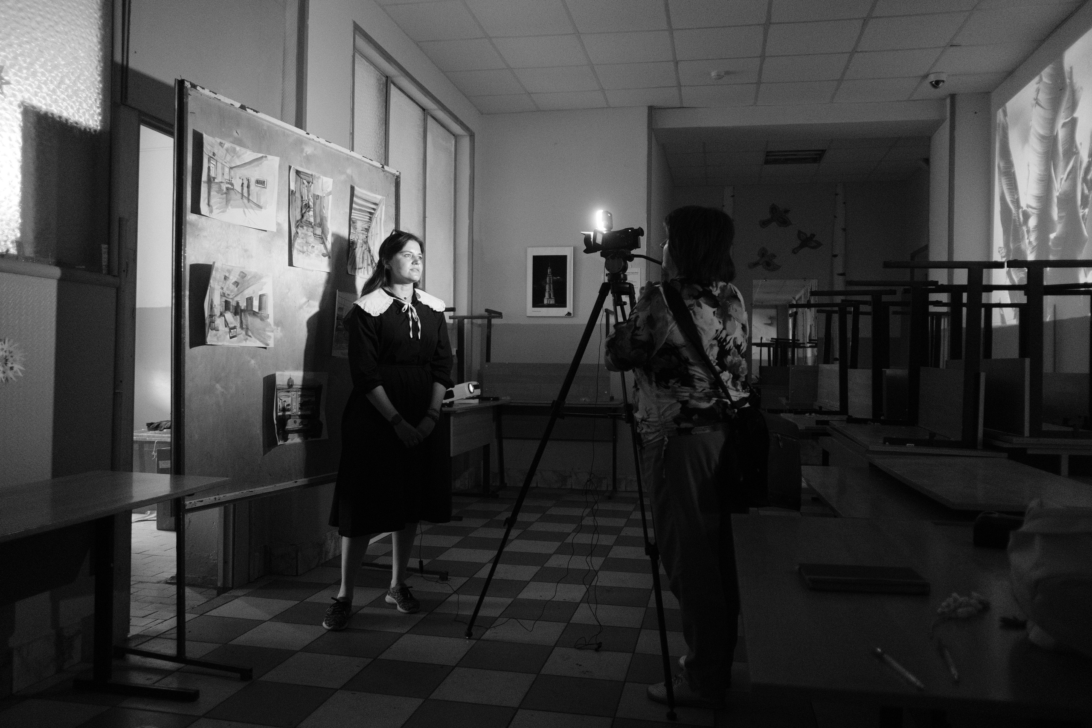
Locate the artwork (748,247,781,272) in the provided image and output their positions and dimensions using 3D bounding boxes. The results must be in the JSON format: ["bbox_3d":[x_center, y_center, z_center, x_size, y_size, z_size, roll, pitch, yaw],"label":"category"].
[{"bbox_3d":[2.614,-1.255,9.800,0.385,0.295,0.020,1,0,12],"label":"artwork"}]

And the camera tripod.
[{"bbox_3d":[0.126,0.340,3.087,0.870,1.475,0.990,1,0,19],"label":"camera tripod"}]

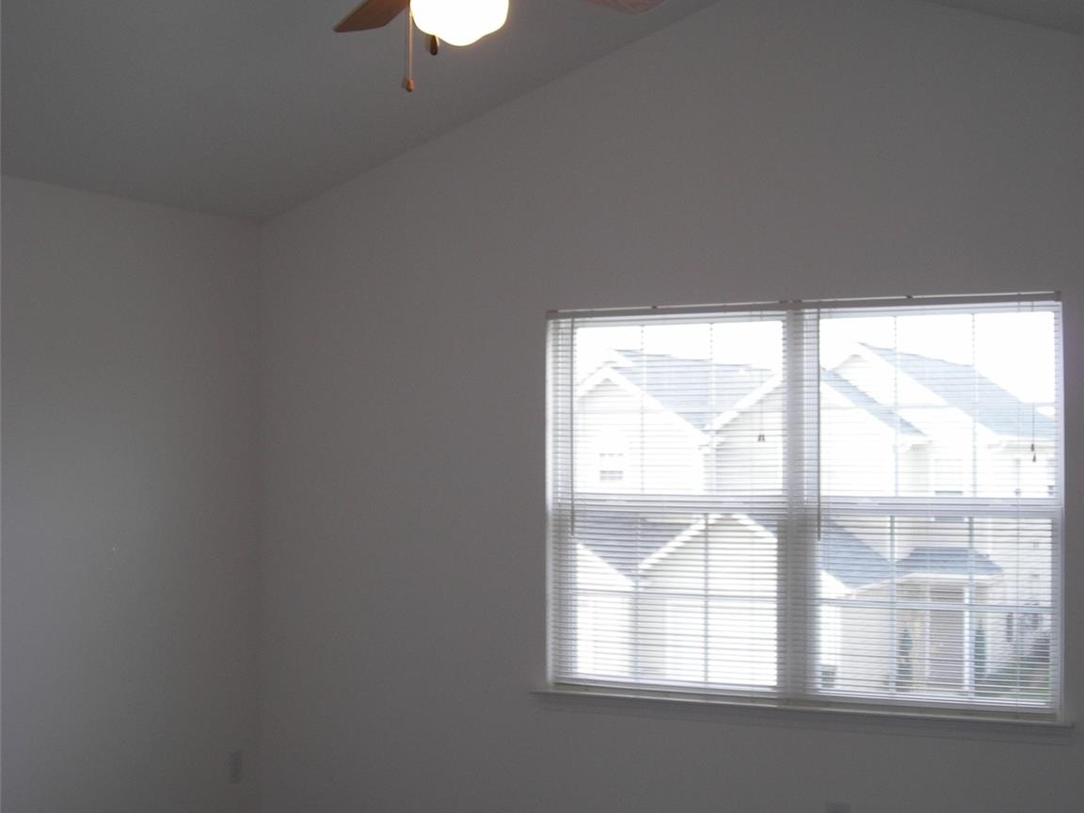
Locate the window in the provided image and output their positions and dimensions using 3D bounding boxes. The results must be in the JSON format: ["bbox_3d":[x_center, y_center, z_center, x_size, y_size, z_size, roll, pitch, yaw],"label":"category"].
[{"bbox_3d":[0.796,0.309,5.127,1.735,1.290,0.100,-1,-2,28],"label":"window"}]

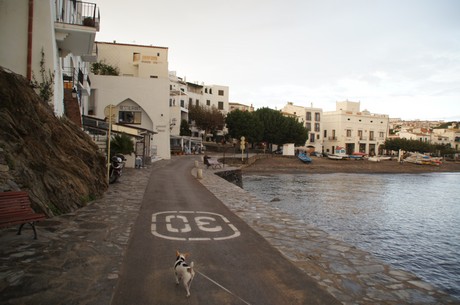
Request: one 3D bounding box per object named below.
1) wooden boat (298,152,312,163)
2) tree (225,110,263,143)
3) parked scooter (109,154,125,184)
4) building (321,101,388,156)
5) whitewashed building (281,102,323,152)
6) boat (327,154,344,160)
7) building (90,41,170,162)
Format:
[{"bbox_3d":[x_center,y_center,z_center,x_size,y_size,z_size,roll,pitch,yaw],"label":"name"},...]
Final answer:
[{"bbox_3d":[11.838,0.784,54.000,1.700,1.100,4.800,0,1,-9],"label":"wooden boat"},{"bbox_3d":[2.764,-4.245,68.000,8.000,8.300,8.000,0,1,0],"label":"tree"},{"bbox_3d":[-5.250,0.780,15.900,0.750,1.280,1.950,0,1,-12],"label":"parked scooter"},{"bbox_3d":[31.000,-6.100,90.500,19.000,13.300,11.500,-1,1,-33],"label":"building"},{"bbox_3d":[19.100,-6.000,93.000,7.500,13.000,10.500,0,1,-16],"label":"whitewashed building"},{"bbox_3d":[19.299,0.915,63.000,3.900,0.950,1.500,1,1,37],"label":"boat"},{"bbox_3d":[-13.400,-5.200,46.500,11.000,14.000,10.000,0,1,-15],"label":"building"}]

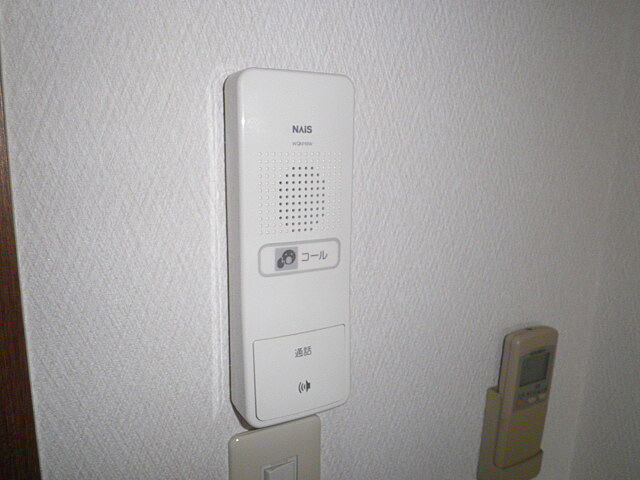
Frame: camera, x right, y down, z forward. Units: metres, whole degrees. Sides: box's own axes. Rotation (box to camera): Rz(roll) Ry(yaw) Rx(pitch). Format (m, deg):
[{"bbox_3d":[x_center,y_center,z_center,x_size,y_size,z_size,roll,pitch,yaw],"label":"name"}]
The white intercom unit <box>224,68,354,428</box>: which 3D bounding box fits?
[{"bbox_3d":[-0.018,0.008,0.300,0.075,0.213,0.025,-5,12,-28],"label":"white intercom unit"}]

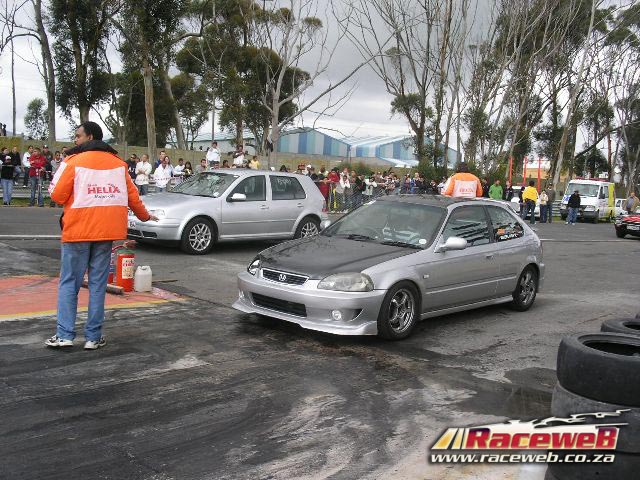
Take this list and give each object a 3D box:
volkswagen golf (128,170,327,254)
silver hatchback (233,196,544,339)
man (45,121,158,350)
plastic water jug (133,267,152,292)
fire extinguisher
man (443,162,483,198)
[{"bbox_3d":[-1.705,-0.557,13.282,4.150,1.440,1.750,-2,7,-42],"label":"volkswagen golf"},{"bbox_3d":[1.036,0.152,8.029,1.720,1.350,4.200,8,7,41],"label":"silver hatchback"},{"bbox_3d":[-1.786,-0.021,5.736,0.780,1.800,0.500,0,6,-30],"label":"man"},{"bbox_3d":[-2.119,0.457,8.426,0.200,0.300,0.170,1,6,-18],"label":"plastic water jug"},{"bbox_3d":[-2.348,0.298,8.366,0.300,0.610,0.220,0,6,-27],"label":"fire extinguisher"},{"bbox_3d":[2.662,-0.547,13.185,0.640,1.800,0.400,2,5,-6],"label":"man"}]

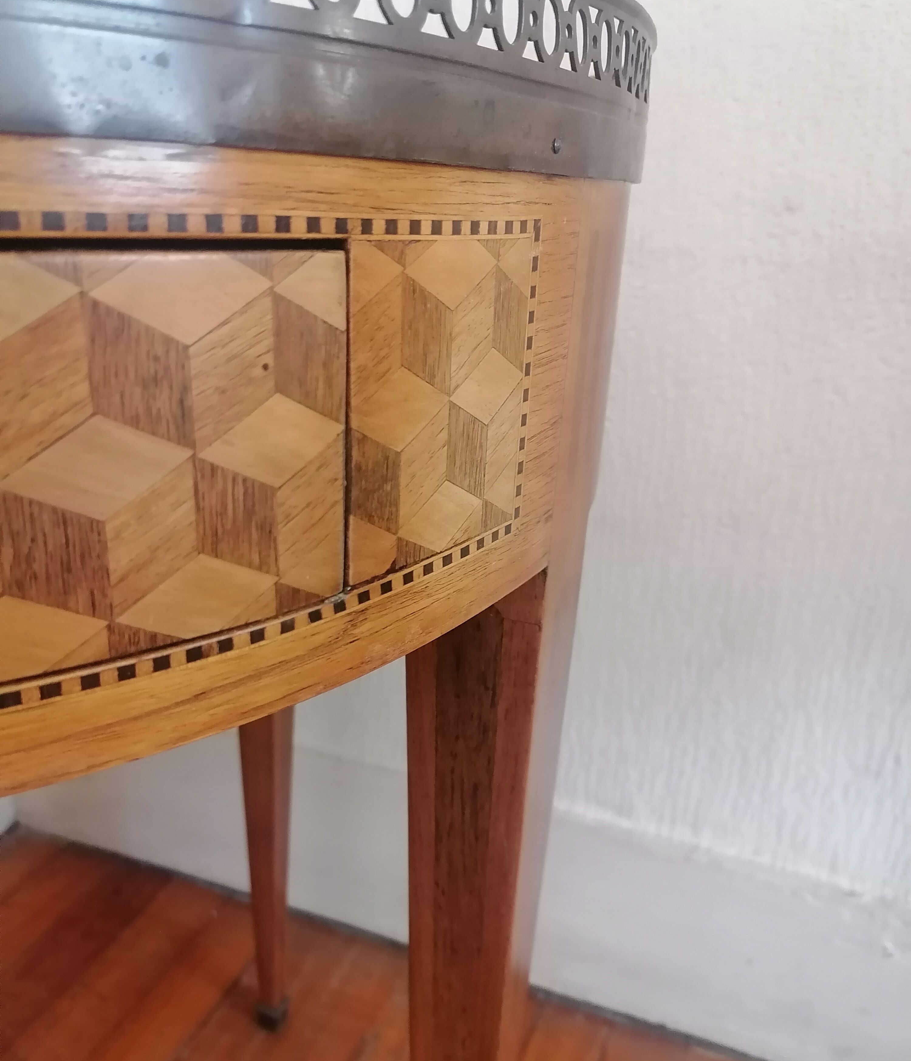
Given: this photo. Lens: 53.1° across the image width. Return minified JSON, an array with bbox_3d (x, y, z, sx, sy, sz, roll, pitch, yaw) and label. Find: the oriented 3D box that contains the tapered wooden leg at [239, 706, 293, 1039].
[{"bbox_3d":[-0.145,0.154,0.693,0.043,0.564,0.043,10,21,18],"label":"tapered wooden leg"}]

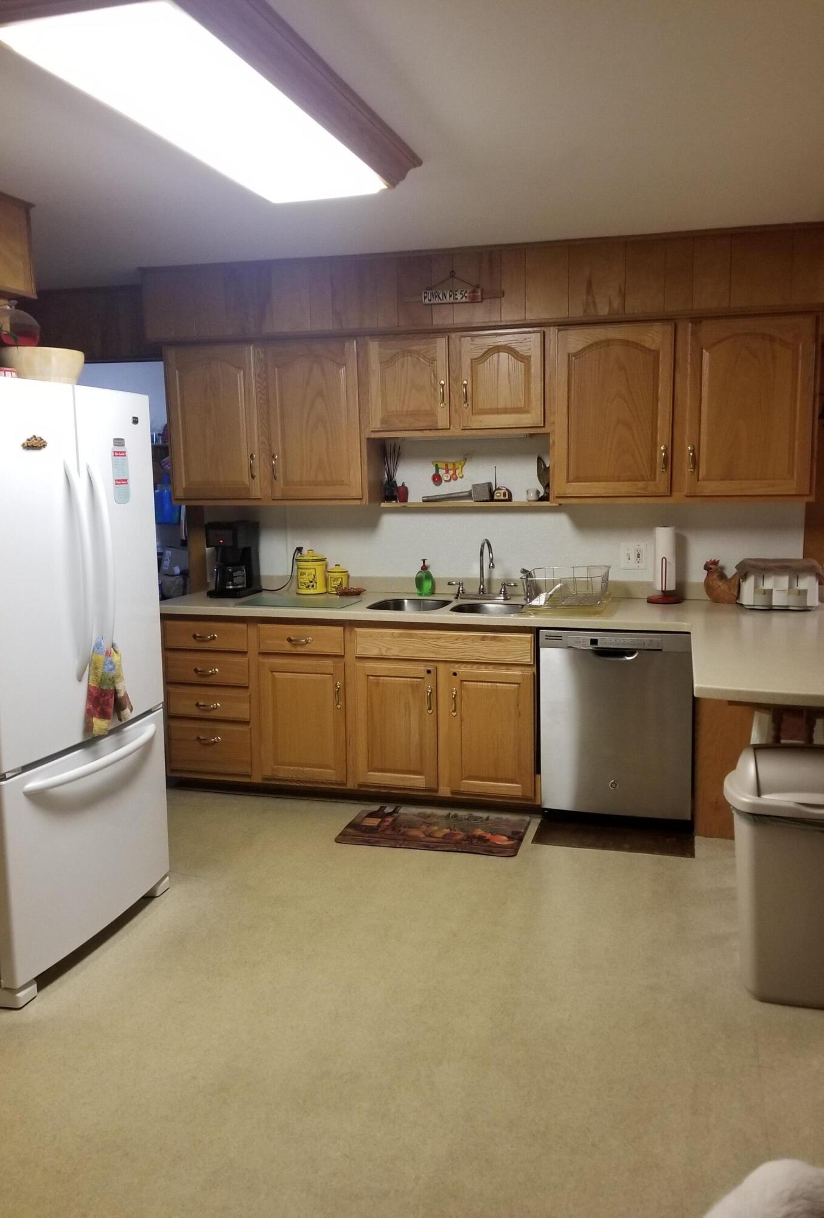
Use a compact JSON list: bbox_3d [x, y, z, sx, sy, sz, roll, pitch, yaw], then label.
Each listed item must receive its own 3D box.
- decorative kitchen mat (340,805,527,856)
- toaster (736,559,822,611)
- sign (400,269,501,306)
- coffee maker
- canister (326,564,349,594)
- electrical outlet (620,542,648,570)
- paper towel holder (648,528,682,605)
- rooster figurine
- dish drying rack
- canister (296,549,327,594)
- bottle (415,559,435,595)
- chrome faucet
[{"bbox_3d":[0.101,0.924,3.861,0.750,0.012,0.430,1,9,14],"label":"decorative kitchen mat"},{"bbox_3d":[1.581,-0.111,3.938,0.310,0.200,0.230,1,9,13],"label":"toaster"},{"bbox_3d":[0.169,-1.372,3.904,0.435,0.140,0.030,2,9,16],"label":"sign"},{"bbox_3d":[-0.883,-0.251,4.532,0.178,0.360,0.230,2,9,16],"label":"coffee maker"},{"bbox_3d":[-0.372,-0.149,4.555,0.108,0.138,0.108,-1,9,0],"label":"canister"},{"bbox_3d":[1.018,-0.240,4.192,0.118,0.122,0.008,2,9,16],"label":"electrical outlet"},{"bbox_3d":[1.139,-0.200,4.097,0.155,0.338,0.155,2,9,16],"label":"paper towel holder"},{"bbox_3d":[1.374,-0.119,4.033,0.165,0.193,0.100,0,9,6],"label":"rooster figurine"},{"bbox_3d":[0.682,-0.092,4.044,0.355,0.145,0.400,2,9,16],"label":"dish drying rack"},{"bbox_3d":[-0.498,-0.186,4.567,0.152,0.210,0.152,-1,9,0],"label":"canister"},{"bbox_3d":[0.061,-0.152,4.415,0.085,0.175,0.060,1,9,11],"label":"bottle"},{"bbox_3d":[0.345,-0.183,4.216,0.040,0.270,0.200,-2,9,-10],"label":"chrome faucet"}]

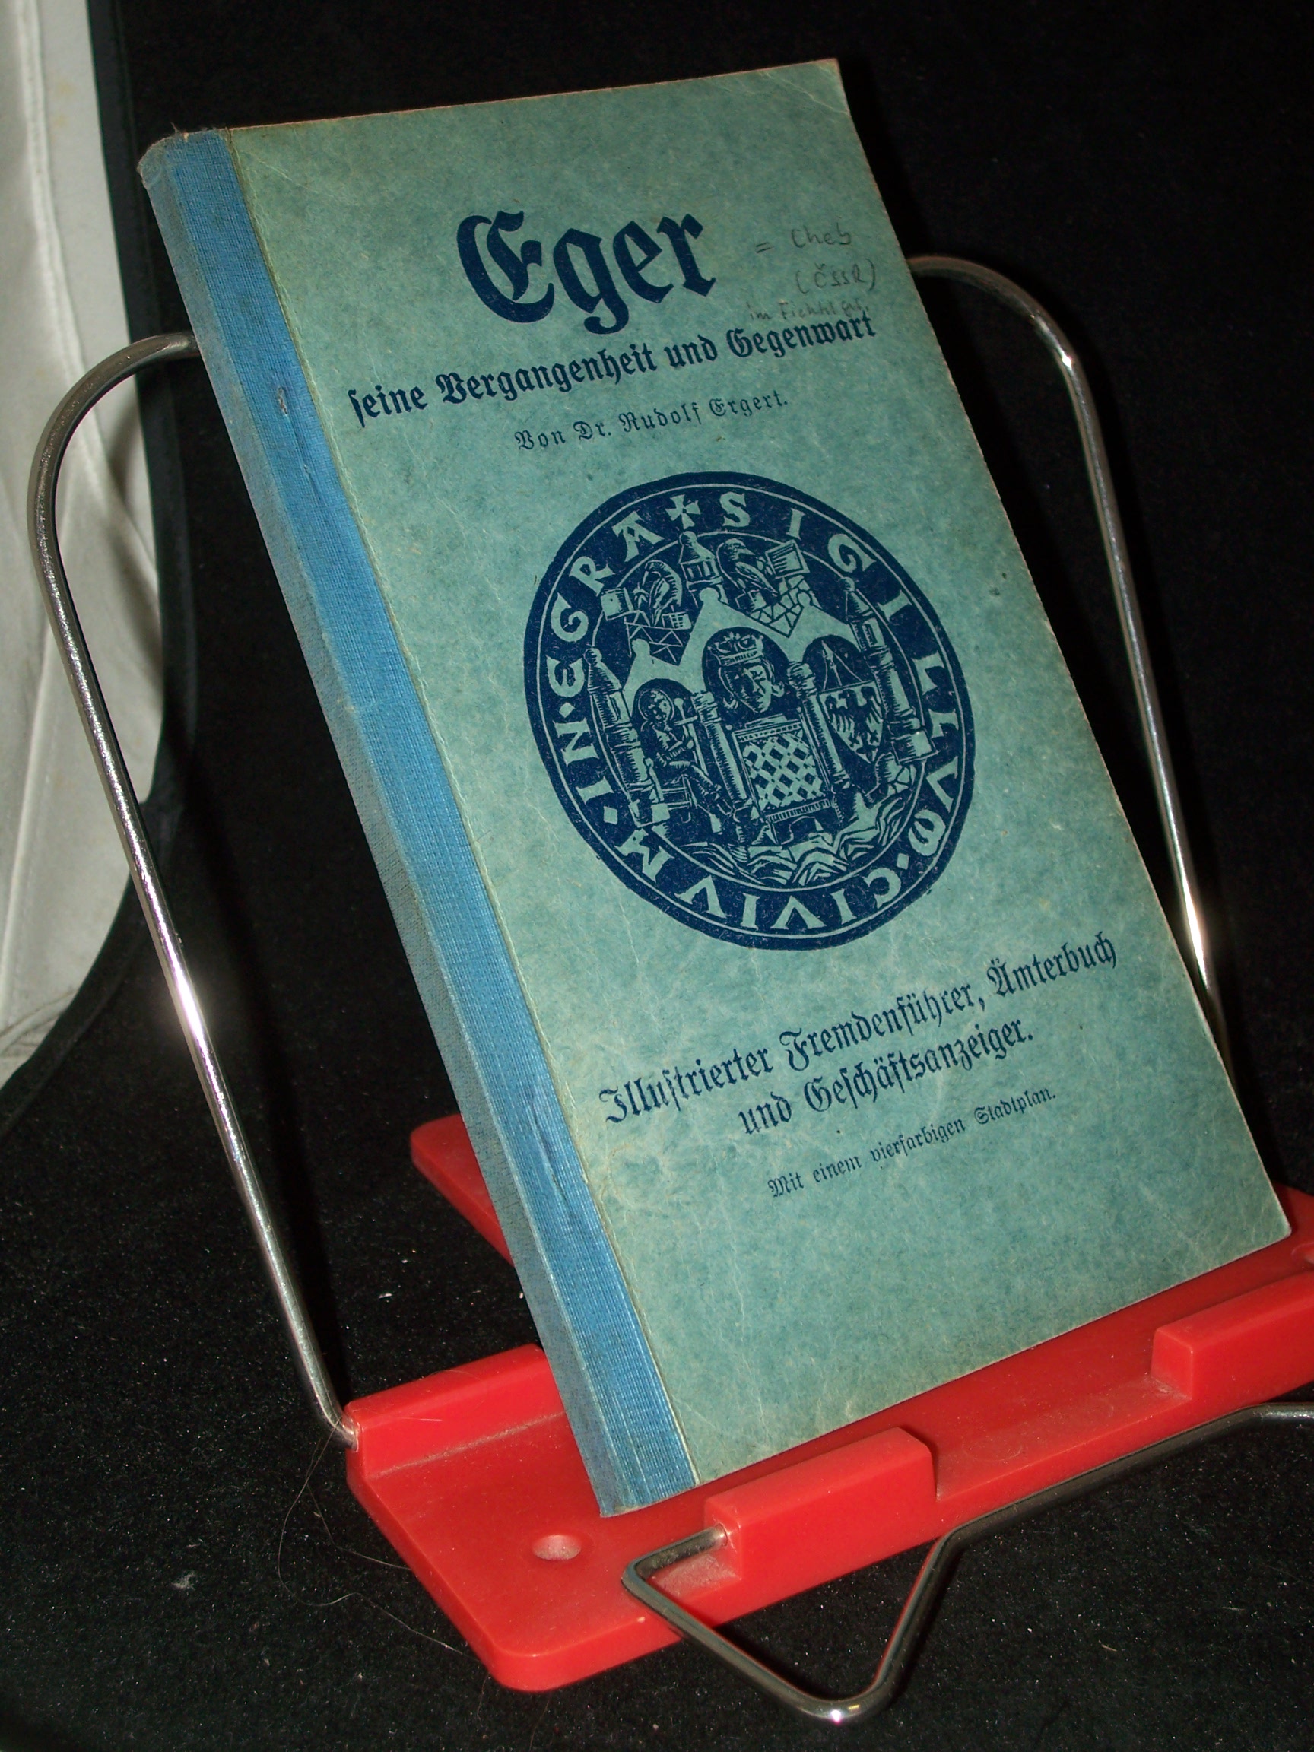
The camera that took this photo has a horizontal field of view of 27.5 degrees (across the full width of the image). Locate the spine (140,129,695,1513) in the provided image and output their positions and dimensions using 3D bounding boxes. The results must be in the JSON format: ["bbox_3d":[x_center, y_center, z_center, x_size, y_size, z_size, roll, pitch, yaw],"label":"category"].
[{"bbox_3d":[-0.033,-0.010,0.357,0.010,0.193,0.011,-16,-8,-29],"label":"spine"}]

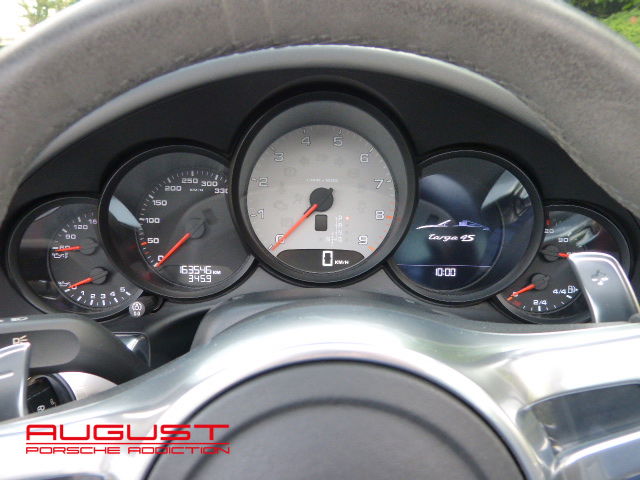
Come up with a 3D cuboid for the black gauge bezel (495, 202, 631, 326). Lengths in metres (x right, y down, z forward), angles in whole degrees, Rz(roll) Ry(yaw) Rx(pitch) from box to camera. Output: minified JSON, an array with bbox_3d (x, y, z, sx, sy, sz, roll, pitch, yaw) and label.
[{"bbox_3d":[0.177,0.018,0.425,0.091,0.091,0.034,1,-3,-1],"label":"black gauge bezel"}]

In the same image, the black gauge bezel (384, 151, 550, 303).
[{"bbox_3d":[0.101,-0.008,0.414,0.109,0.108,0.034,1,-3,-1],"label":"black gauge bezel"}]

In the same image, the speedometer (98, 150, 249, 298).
[{"bbox_3d":[-0.100,-0.012,0.414,0.107,0.107,0.034,1,-3,-1],"label":"speedometer"}]

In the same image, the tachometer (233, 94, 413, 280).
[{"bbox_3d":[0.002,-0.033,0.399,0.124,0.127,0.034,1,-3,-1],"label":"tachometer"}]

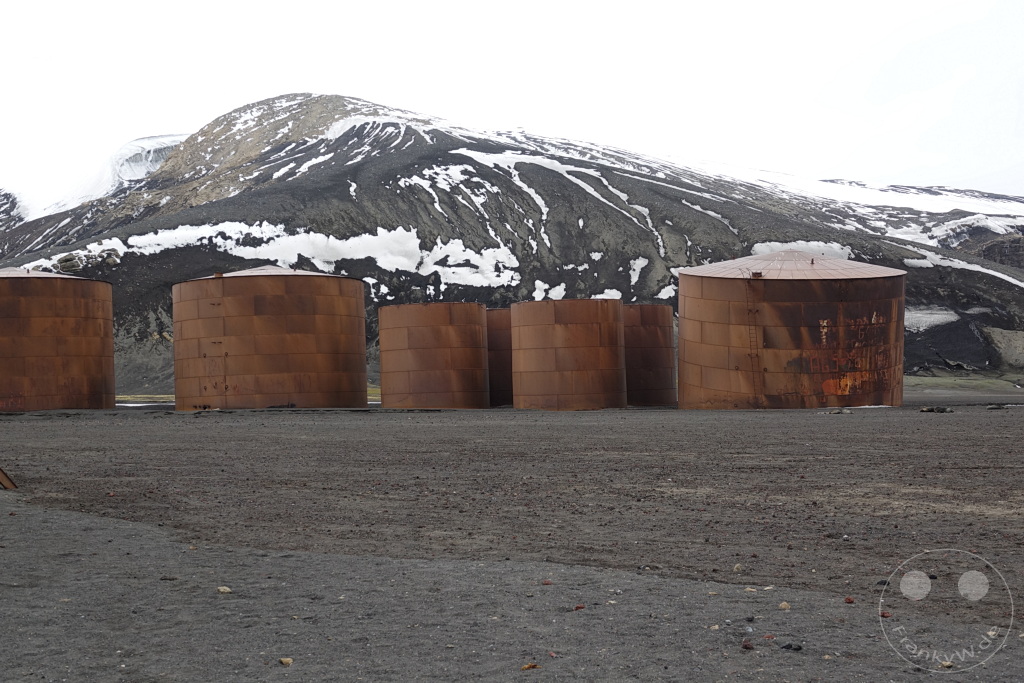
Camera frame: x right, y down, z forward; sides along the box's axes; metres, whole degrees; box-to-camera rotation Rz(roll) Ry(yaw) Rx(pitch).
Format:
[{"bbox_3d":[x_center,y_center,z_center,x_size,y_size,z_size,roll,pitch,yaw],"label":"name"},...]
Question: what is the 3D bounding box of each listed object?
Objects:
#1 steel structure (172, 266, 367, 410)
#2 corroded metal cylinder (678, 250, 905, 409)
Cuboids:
[{"bbox_3d":[-22.900,-0.460,118.500,17.800,13.400,17.800,0,-2,0],"label":"steel structure"},{"bbox_3d":[22.400,-1.050,100.300,17.600,12.300,17.600,0,0,0],"label":"corroded metal cylinder"}]

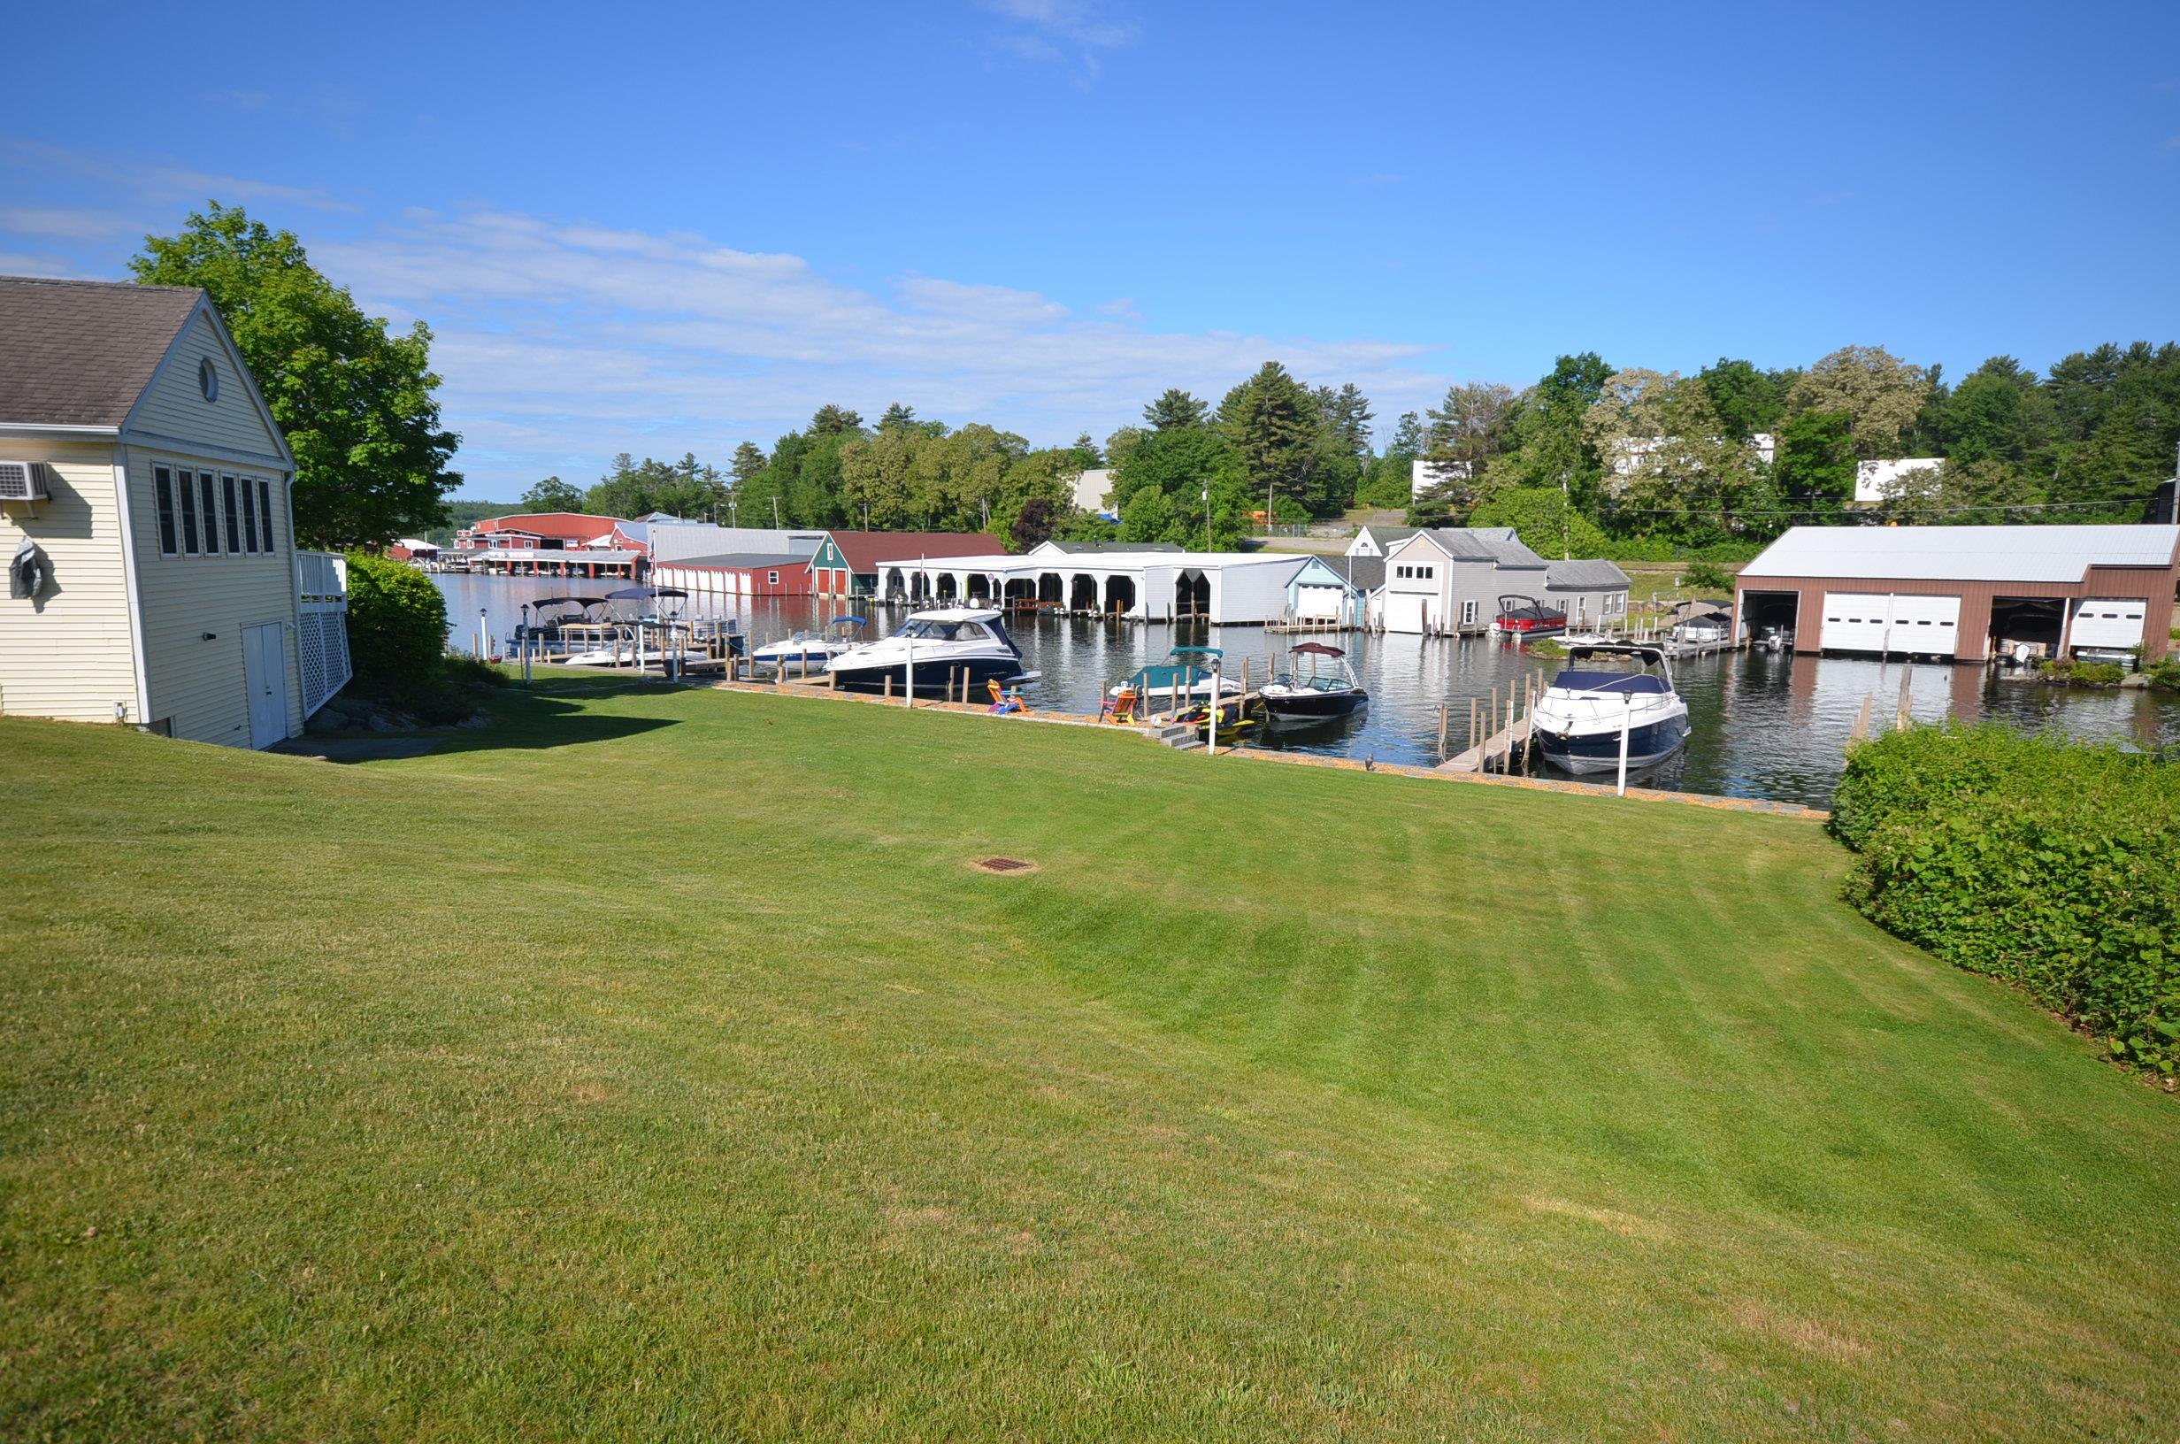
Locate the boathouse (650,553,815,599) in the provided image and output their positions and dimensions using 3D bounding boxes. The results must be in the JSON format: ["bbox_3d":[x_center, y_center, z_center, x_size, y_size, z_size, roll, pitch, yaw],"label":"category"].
[{"bbox_3d":[-43.506,-18.944,160.762,12.500,4.500,40.500,-4,9,-33],"label":"boathouse"}]

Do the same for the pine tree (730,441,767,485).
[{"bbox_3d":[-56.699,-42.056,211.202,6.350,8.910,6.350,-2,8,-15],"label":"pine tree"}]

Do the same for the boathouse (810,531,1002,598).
[{"bbox_3d":[-19.369,-17.099,137.366,19.520,6.810,9.540,-5,10,-36],"label":"boathouse"}]

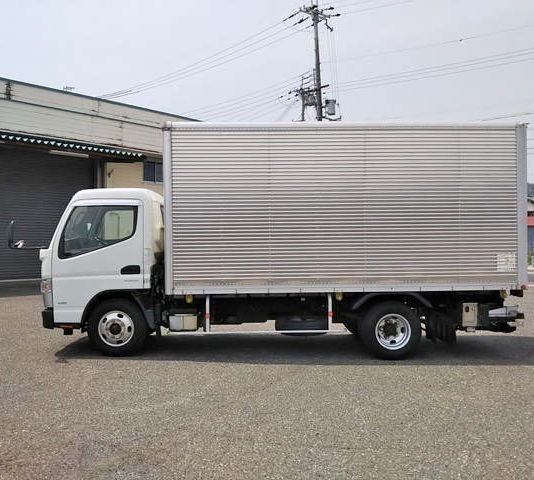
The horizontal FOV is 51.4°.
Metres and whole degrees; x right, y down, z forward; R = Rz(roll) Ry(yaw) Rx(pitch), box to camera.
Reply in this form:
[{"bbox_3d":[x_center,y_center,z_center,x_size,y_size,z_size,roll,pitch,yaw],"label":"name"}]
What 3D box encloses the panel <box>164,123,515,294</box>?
[{"bbox_3d":[0.946,-0.376,6.710,4.270,2.050,0.080,-1,0,-2],"label":"panel"}]

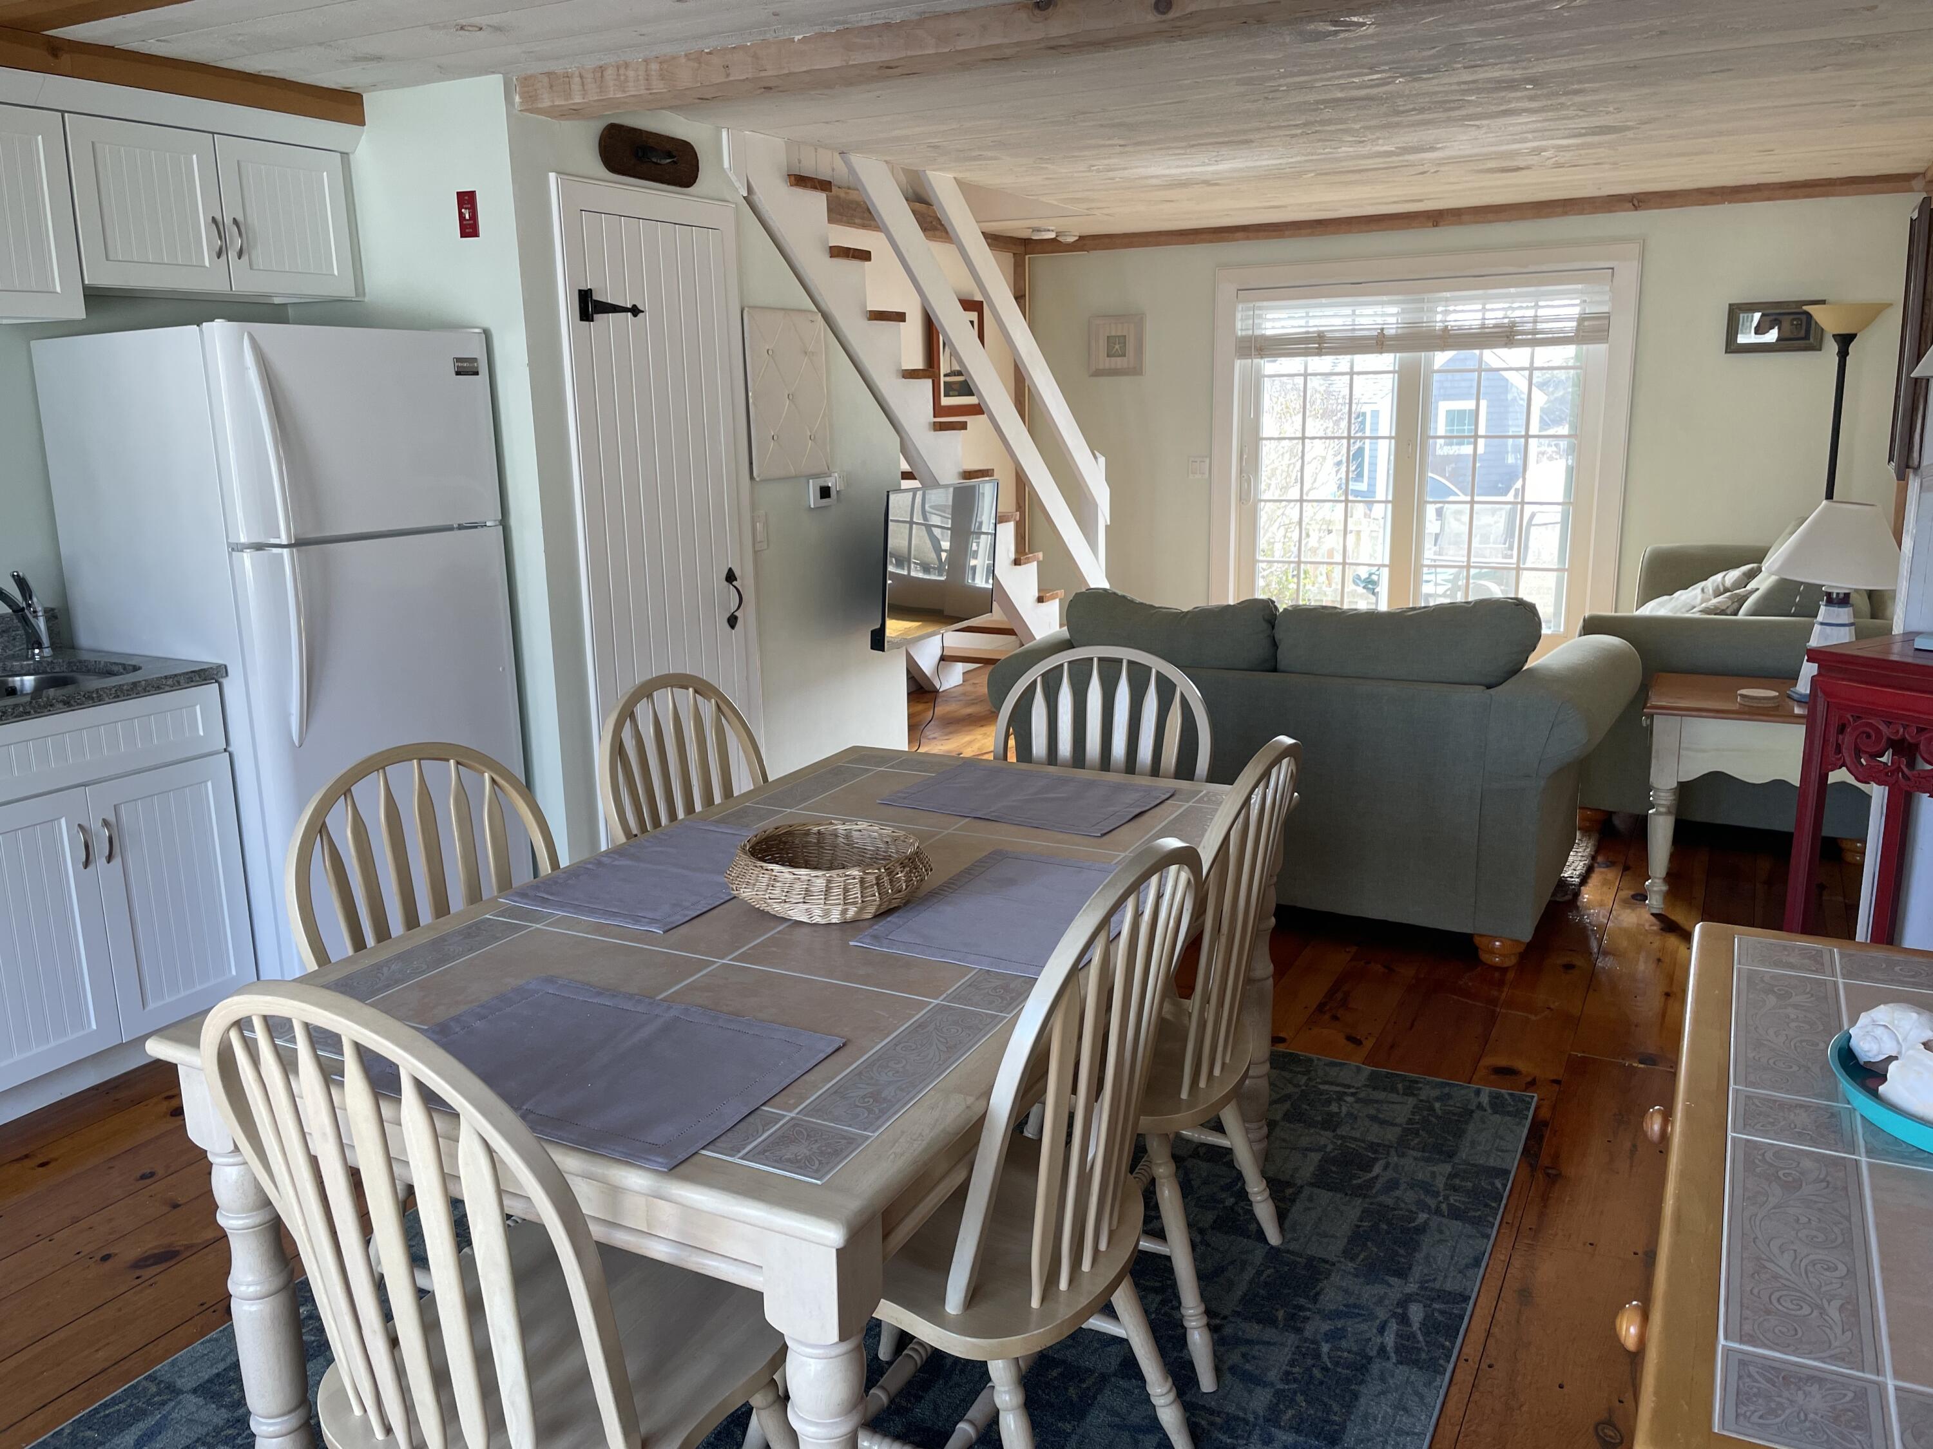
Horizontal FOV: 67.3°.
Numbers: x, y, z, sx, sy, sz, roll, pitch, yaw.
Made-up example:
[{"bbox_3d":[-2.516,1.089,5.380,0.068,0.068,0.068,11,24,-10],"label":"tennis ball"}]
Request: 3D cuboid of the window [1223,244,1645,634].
[{"bbox_3d":[2.185,-1.254,7.185,1.990,2.040,0.120,5,14,26],"label":"window"}]

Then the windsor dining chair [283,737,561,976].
[{"bbox_3d":[-0.660,0.534,2.252,0.530,0.965,0.480,6,14,29],"label":"windsor dining chair"}]

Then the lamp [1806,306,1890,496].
[{"bbox_3d":[3.680,-0.854,6.226,0.320,1.810,0.320,6,14,27],"label":"lamp"}]

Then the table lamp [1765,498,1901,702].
[{"bbox_3d":[2.490,-0.356,4.152,0.430,0.565,0.430,5,14,26],"label":"table lamp"}]

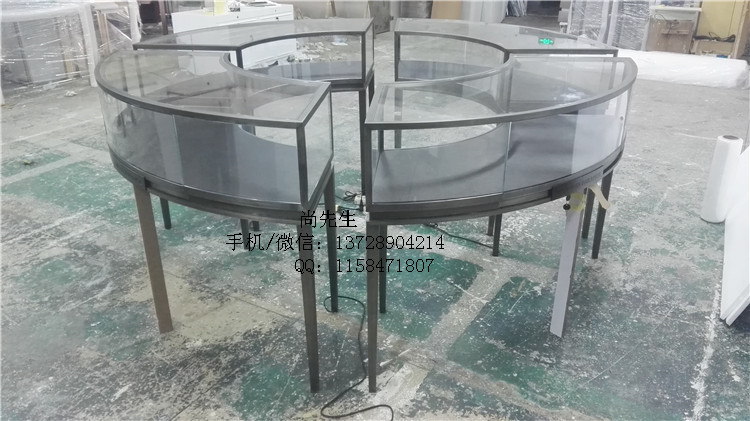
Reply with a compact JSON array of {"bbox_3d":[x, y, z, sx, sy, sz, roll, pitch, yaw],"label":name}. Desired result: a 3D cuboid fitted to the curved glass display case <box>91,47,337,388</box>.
[{"bbox_3d":[-0.626,-0.037,2.206,0.625,0.970,1.385,-22,33,-37],"label":"curved glass display case"}]

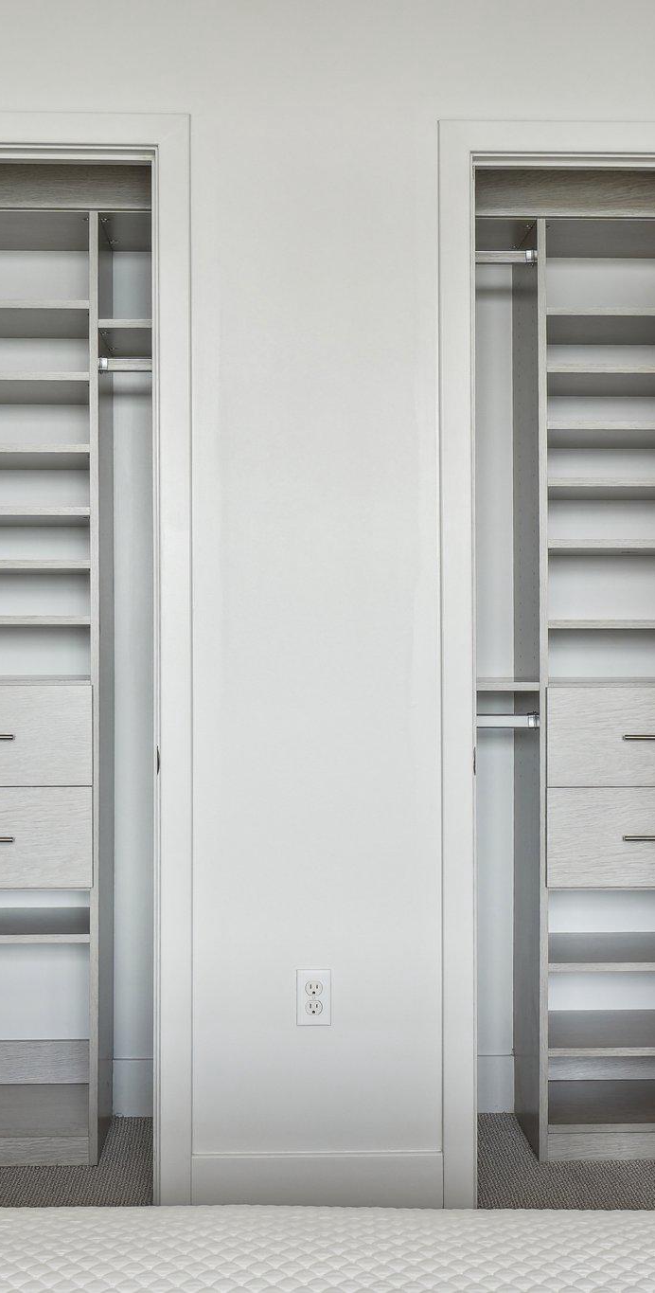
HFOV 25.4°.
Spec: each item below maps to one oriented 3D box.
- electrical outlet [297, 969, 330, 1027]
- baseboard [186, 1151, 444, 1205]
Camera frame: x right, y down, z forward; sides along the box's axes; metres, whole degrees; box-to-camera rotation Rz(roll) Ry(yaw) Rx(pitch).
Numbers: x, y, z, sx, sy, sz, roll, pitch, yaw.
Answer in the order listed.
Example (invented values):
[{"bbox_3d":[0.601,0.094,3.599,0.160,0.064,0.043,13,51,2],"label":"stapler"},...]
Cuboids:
[{"bbox_3d":[-0.026,0.710,2.934,0.070,0.114,0.008,0,0,-2],"label":"electrical outlet"},{"bbox_3d":[-0.017,1.091,2.931,0.507,0.143,0.015,0,0,-2],"label":"baseboard"}]

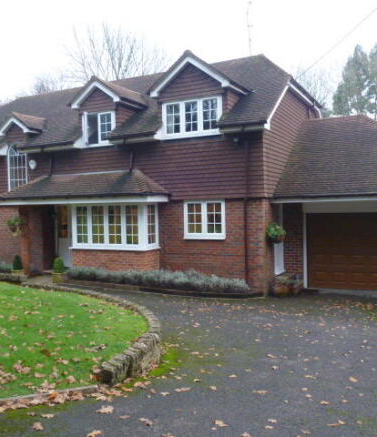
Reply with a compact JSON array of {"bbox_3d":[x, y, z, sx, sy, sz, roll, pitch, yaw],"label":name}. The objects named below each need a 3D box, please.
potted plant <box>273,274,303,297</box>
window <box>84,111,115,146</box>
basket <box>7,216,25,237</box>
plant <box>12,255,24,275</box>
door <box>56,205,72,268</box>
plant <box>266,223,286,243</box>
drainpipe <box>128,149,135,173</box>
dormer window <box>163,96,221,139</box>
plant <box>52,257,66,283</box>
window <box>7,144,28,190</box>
[{"bbox_3d":[2.602,1.752,11.450,0.720,0.540,0.550,-1,2,26],"label":"potted plant"},{"bbox_3d":[-2.650,-2.659,13.036,1.180,1.040,0.200,-1,2,26],"label":"window"},{"bbox_3d":[-5.500,0.256,14.000,0.530,0.600,0.530,-1,2,26],"label":"basket"},{"bbox_3d":[-5.527,1.487,14.150,0.390,0.640,0.390,-1,2,26],"label":"plant"},{"bbox_3d":[-3.945,0.566,14.153,0.900,2.070,0.100,-1,0,25],"label":"door"},{"bbox_3d":[2.211,0.355,11.100,0.480,0.500,0.480,-1,2,26],"label":"plant"},{"bbox_3d":[-1.560,-1.616,12.159,0.100,0.660,0.100,-1,0,25],"label":"drainpipe"},{"bbox_3d":[0.115,-2.672,11.700,1.750,1.040,0.200,-1,2,26],"label":"dormer window"},{"bbox_3d":[-3.697,1.456,12.450,0.350,0.730,0.350,-1,0,0],"label":"plant"},{"bbox_3d":[-5.471,-1.591,14.065,0.850,1.480,0.120,-1,0,25],"label":"window"}]

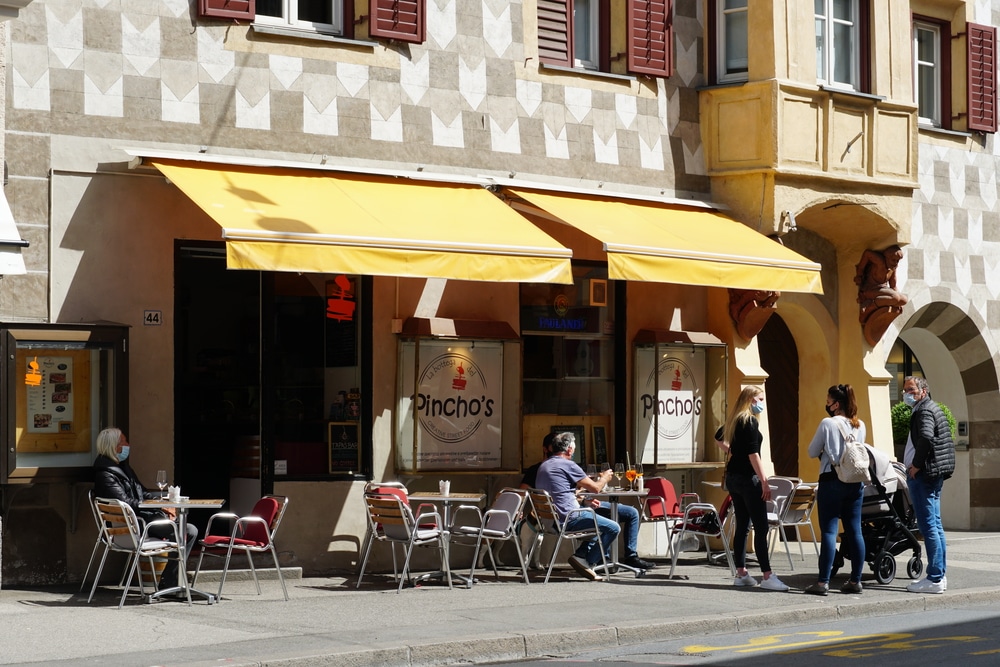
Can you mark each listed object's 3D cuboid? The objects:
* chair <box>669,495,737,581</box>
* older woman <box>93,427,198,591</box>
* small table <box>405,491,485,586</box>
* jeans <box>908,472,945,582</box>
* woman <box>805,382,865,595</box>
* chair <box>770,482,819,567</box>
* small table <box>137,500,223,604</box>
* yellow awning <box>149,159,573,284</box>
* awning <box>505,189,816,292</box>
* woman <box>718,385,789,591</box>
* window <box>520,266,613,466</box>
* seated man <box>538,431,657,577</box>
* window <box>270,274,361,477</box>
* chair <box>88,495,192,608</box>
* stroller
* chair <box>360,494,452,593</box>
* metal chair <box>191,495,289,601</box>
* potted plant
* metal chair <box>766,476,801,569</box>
[{"bbox_3d":[1.797,1.757,20.488,0.585,0.765,0.535,0,-2,7],"label":"chair"},{"bbox_3d":[-2.877,1.412,18.939,0.760,1.300,0.480,-1,-2,30],"label":"older woman"},{"bbox_3d":[-0.454,1.748,19.760,0.640,0.735,0.640,0,-2,-3],"label":"small table"},{"bbox_3d":[3.461,1.549,18.914,0.270,0.930,0.360,-1,-2,30],"label":"jeans"},{"bbox_3d":[2.768,1.279,19.250,0.380,1.690,0.460,-2,-3,44],"label":"woman"},{"bbox_3d":[2.678,1.809,22.102,0.585,0.765,0.535,-2,-3,38],"label":"chair"},{"bbox_3d":[-2.386,1.629,17.540,0.640,0.725,0.640,0,-2,-7],"label":"small table"},{"bbox_3d":[-1.137,-0.924,20.109,3.628,0.980,1.268,1,-2,-38],"label":"yellow awning"},{"bbox_3d":[1.659,-0.869,22.743,1.253,0.925,3.593,-2,-2,40],"label":"awning"},{"bbox_3d":[2.110,1.269,19.472,0.430,1.660,0.500,1,-2,-27],"label":"woman"},{"bbox_3d":[0.638,0.312,22.400,1.200,1.949,0.120,1,-2,-44],"label":"window"},{"bbox_3d":[0.729,1.484,19.953,0.850,1.250,0.540,1,-2,-22],"label":"seated man"},{"bbox_3d":[-1.624,0.292,20.650,0.930,1.982,0.120,1,-2,-38],"label":"window"},{"bbox_3d":[-2.621,1.593,17.044,0.585,0.765,0.535,1,-3,-35],"label":"chair"},{"bbox_3d":[3.158,1.555,19.855,0.600,1.100,0.950,-1,-2,34],"label":"stroller"},{"bbox_3d":[-0.786,1.706,19.171,0.570,0.790,0.580,1,-2,-37],"label":"chair"},{"bbox_3d":[-2.036,1.688,18.331,0.580,0.790,0.570,0,-2,-22],"label":"metal chair"},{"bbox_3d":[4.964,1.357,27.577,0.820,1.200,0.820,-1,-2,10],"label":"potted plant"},{"bbox_3d":[2.603,1.823,22.829,0.585,0.765,0.535,2,-3,-41],"label":"metal chair"}]

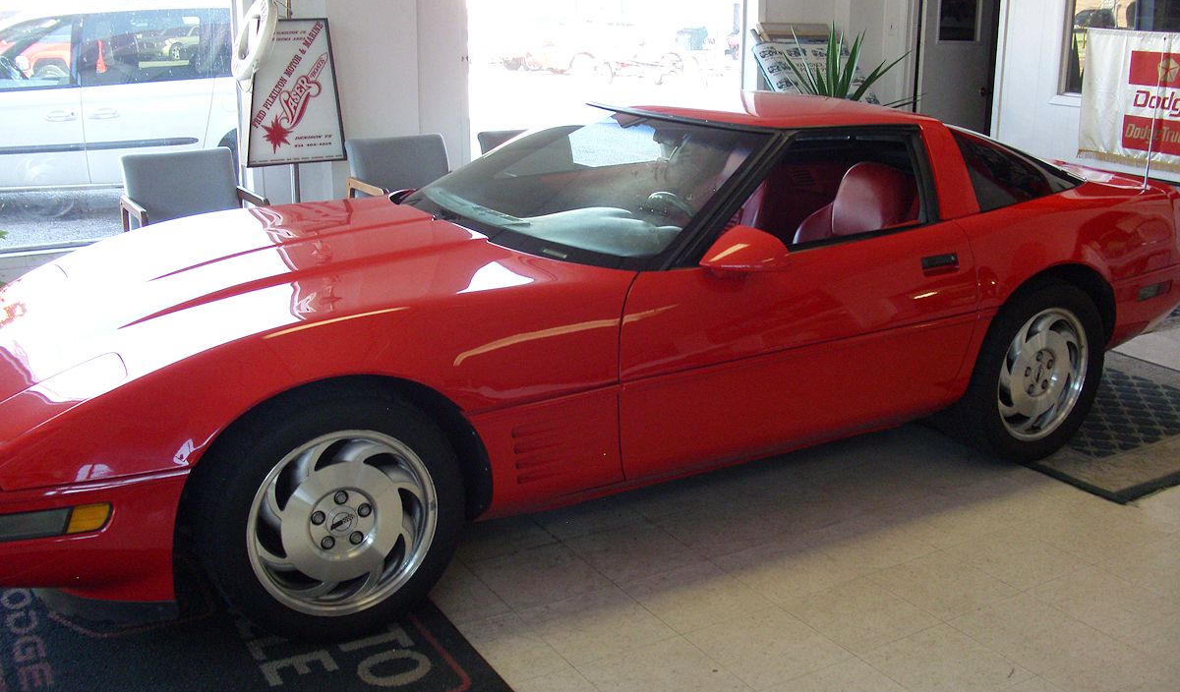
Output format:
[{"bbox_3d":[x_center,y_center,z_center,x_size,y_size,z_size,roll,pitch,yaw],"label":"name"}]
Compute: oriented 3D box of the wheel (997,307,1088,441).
[{"bbox_3d":[1.458,0.077,4.323,0.462,0.462,0.150,-9,19,-31],"label":"wheel"}]

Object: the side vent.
[{"bbox_3d":[-0.117,0.252,3.246,0.200,0.165,0.040,-9,19,-31],"label":"side vent"}]

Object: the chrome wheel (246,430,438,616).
[{"bbox_3d":[-0.607,0.401,3.086,0.462,0.462,0.150,-7,18,-26],"label":"chrome wheel"}]

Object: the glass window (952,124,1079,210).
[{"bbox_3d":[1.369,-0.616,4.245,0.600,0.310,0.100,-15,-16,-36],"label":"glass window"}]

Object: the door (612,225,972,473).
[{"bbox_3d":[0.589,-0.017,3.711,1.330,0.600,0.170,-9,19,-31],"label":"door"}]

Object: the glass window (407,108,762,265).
[{"bbox_3d":[-0.105,-0.536,4.105,0.850,0.140,1.460,-36,30,-20],"label":"glass window"}]

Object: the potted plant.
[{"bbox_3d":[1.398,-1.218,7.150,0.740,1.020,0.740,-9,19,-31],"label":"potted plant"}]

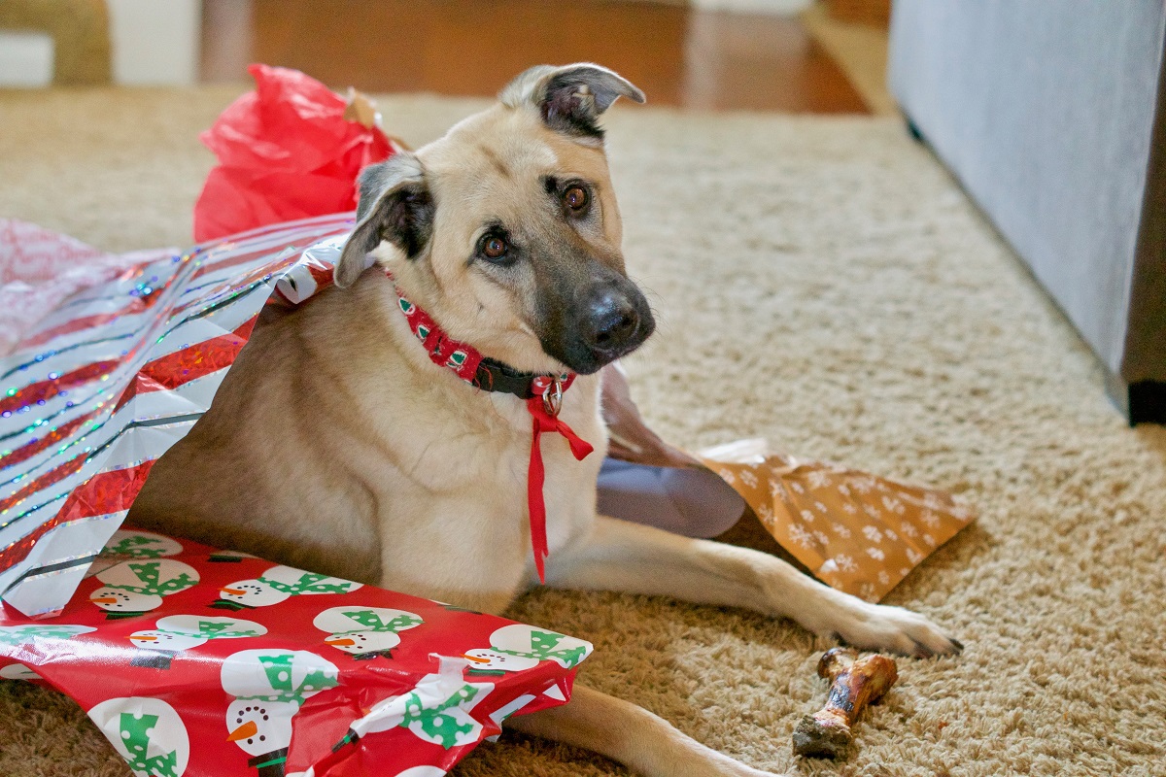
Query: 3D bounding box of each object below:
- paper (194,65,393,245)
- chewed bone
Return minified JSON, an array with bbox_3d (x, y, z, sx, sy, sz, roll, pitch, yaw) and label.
[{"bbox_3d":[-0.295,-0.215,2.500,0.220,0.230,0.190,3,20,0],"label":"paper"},{"bbox_3d":[0.207,0.250,1.933,0.064,0.045,0.138,8,21,14],"label":"chewed bone"}]

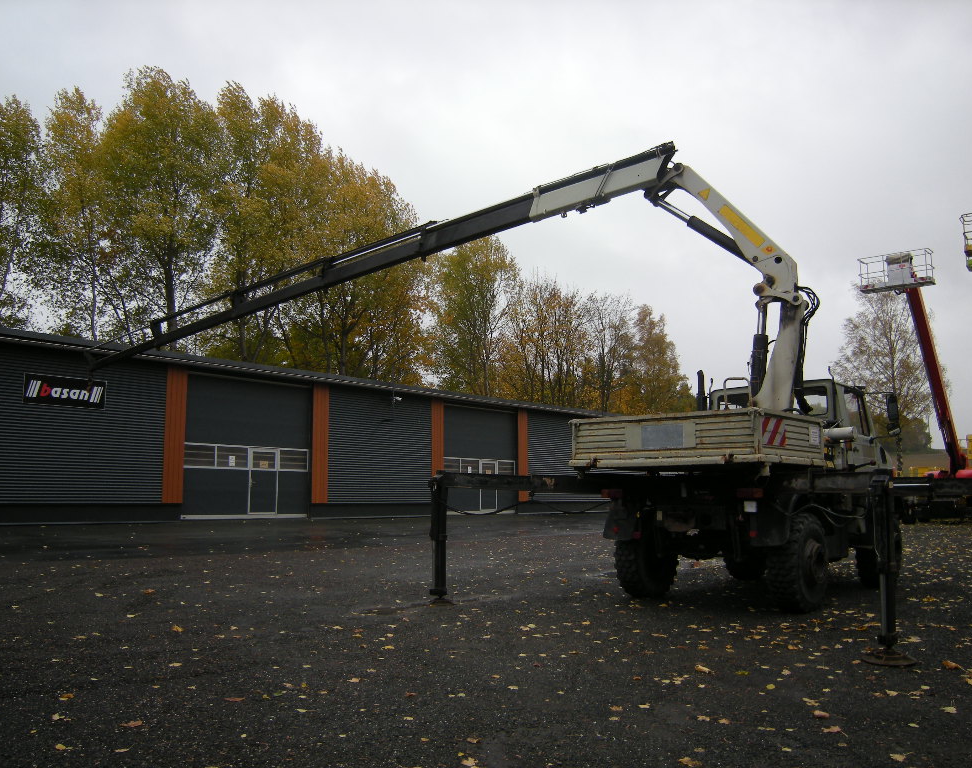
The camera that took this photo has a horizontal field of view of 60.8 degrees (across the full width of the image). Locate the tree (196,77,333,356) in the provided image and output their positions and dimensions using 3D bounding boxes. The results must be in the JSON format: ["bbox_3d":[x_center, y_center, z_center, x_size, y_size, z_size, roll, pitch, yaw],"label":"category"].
[{"bbox_3d":[-13.107,-5.466,48.543,7.690,25.830,7.690,2,-9,-15],"label":"tree"}]

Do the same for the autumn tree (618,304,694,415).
[{"bbox_3d":[16.643,1.970,79.946,7.400,19.780,7.400,-2,-9,12],"label":"autumn tree"}]

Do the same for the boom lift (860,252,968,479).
[{"bbox_3d":[18.559,0.694,34.167,2.600,10.210,12.030,-7,-11,38],"label":"boom lift"}]

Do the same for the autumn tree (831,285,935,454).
[{"bbox_3d":[40.386,-1.635,82.751,9.800,17.090,9.800,-5,-9,26],"label":"autumn tree"}]

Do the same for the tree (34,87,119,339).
[{"bbox_3d":[-20.172,-4.338,40.266,4.560,21.300,4.560,4,-9,-27],"label":"tree"}]

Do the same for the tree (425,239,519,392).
[{"bbox_3d":[-0.942,-1.029,61.789,7.070,20.710,7.070,0,-8,-1],"label":"tree"}]

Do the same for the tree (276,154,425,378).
[{"bbox_3d":[-8.711,-3.598,53.288,9.810,23.440,9.810,1,-9,-9],"label":"tree"}]

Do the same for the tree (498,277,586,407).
[{"bbox_3d":[4.833,0.459,68.174,7.440,19.530,7.440,-1,-8,4],"label":"tree"}]

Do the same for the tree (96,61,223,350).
[{"bbox_3d":[-17.397,-5.299,43.598,6.650,24.130,6.650,3,-9,-22],"label":"tree"}]

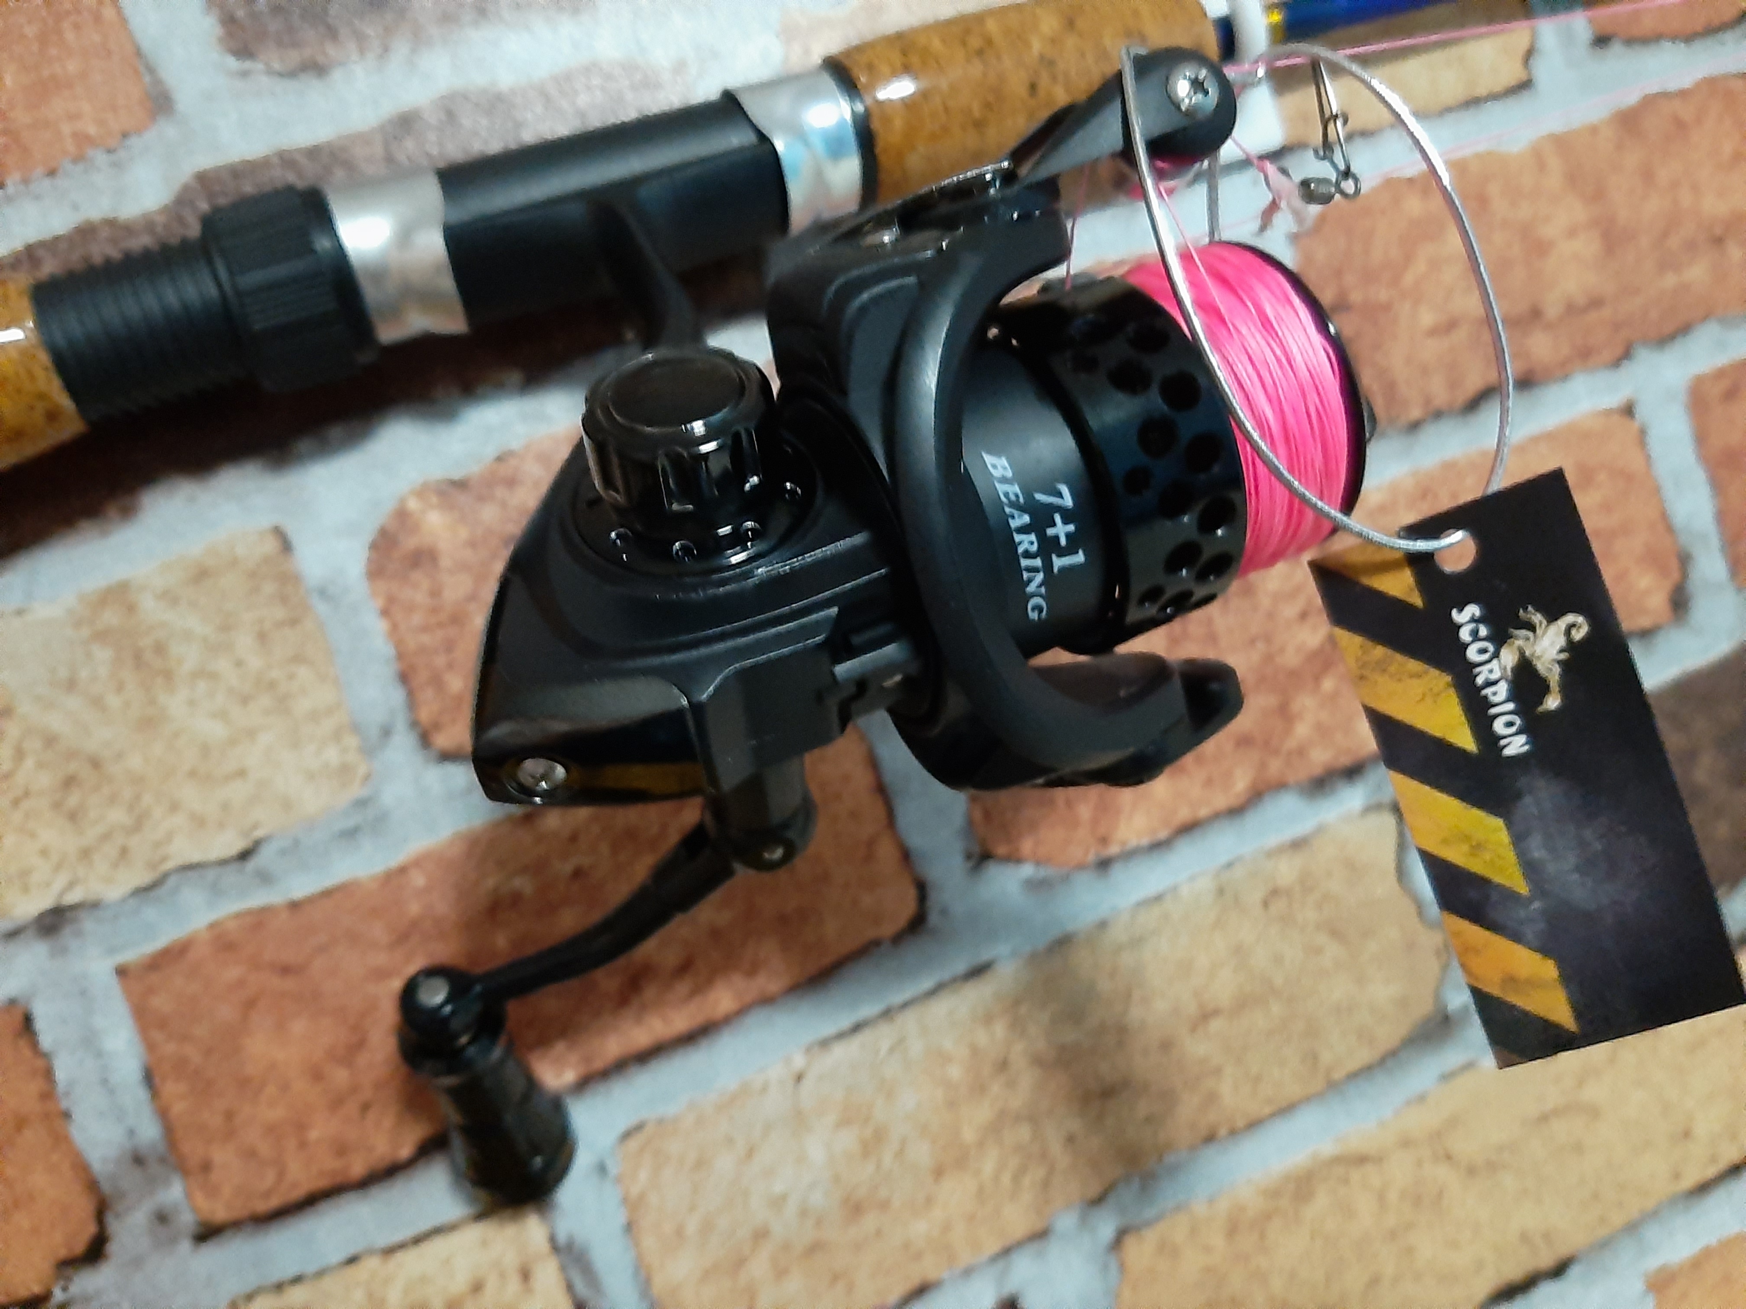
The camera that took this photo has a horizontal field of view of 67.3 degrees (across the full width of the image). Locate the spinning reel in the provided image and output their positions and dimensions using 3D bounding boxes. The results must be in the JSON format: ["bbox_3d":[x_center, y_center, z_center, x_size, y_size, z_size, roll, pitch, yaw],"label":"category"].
[{"bbox_3d":[-0.016,-0.013,0.206,0.150,0.137,0.123,-22,51,-16],"label":"spinning reel"}]

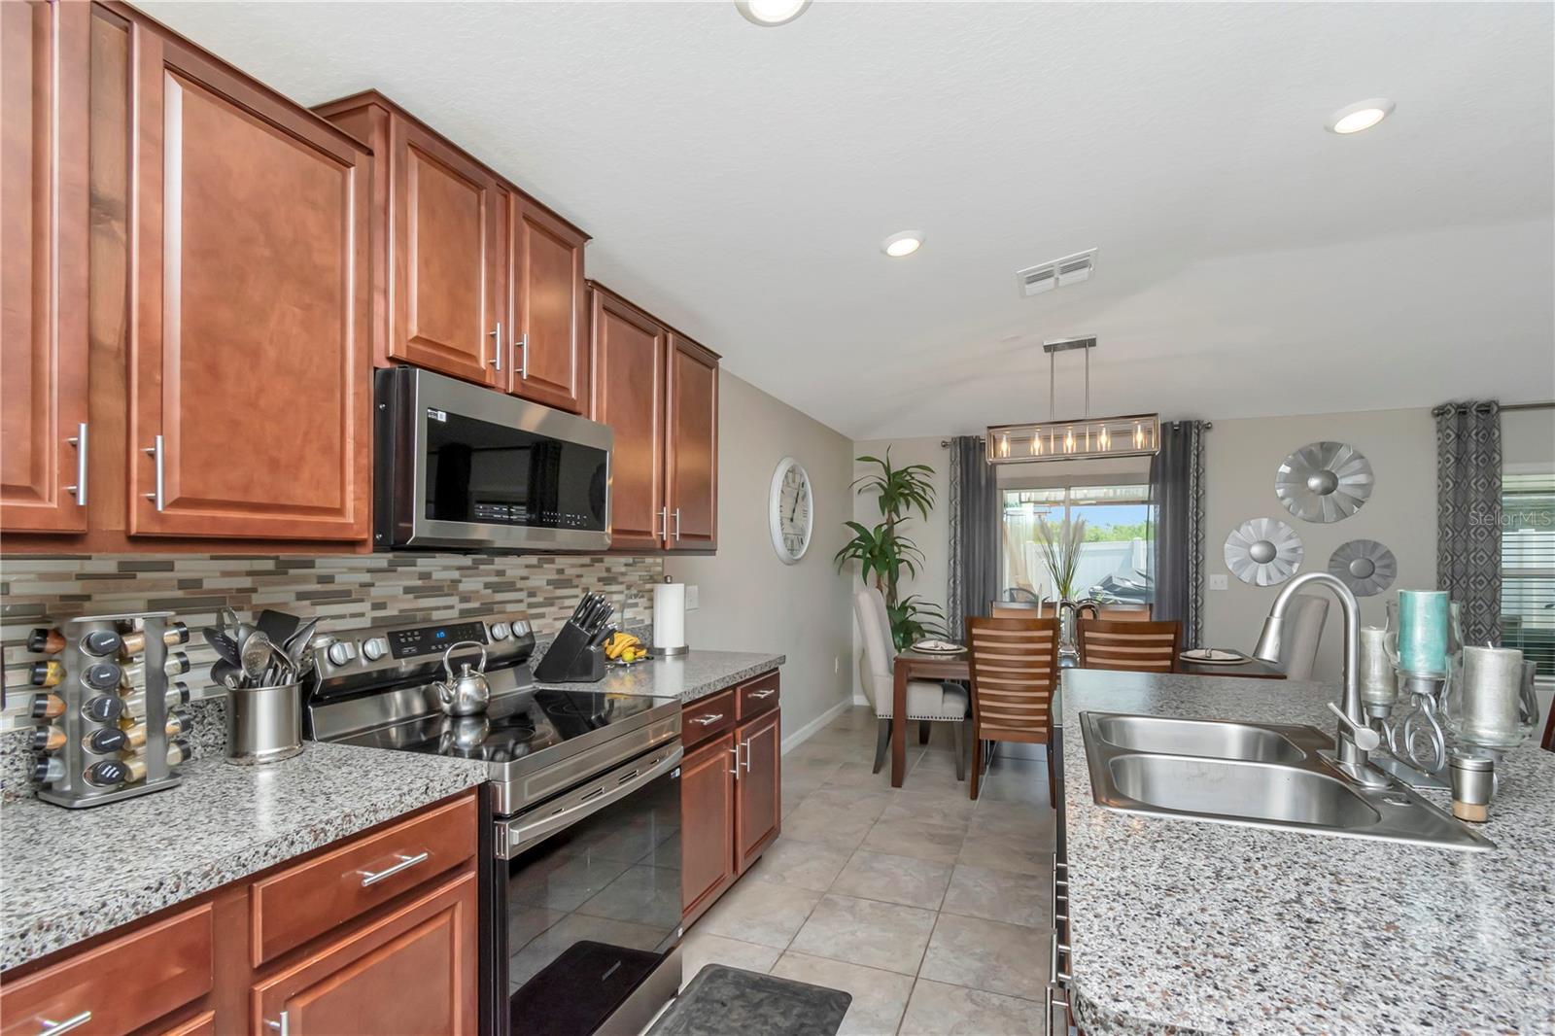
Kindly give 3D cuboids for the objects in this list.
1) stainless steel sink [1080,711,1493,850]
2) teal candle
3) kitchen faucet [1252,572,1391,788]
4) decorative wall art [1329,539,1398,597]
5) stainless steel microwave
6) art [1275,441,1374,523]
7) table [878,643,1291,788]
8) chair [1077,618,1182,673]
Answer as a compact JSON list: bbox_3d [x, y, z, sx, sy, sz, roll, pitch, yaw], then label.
[{"bbox_3d":[1.026,0.652,1.484,0.582,0.208,0.799,-1,-2,21],"label":"stainless steel sink"},{"bbox_3d":[1.376,0.239,1.377,0.077,0.163,0.077,-1,-2,21],"label":"teal candle"},{"bbox_3d":[1.024,0.290,1.248,0.206,0.371,0.237,-2,-3,18],"label":"kitchen faucet"},{"bbox_3d":[4.283,0.367,4.743,0.402,0.417,0.062,-3,-3,23],"label":"decorative wall art"},{"bbox_3d":[-0.911,-0.115,1.953,0.431,0.441,0.735,-1,-2,21],"label":"stainless steel microwave"},{"bbox_3d":[4.099,-0.271,4.853,0.597,0.608,0.072,-3,-3,23],"label":"art"},{"bbox_3d":[1.876,1.271,4.157,2.041,0.799,1.014,-1,-2,21],"label":"table"},{"bbox_3d":[1.978,1.105,3.697,0.499,1.072,0.599,-1,-2,21],"label":"chair"}]

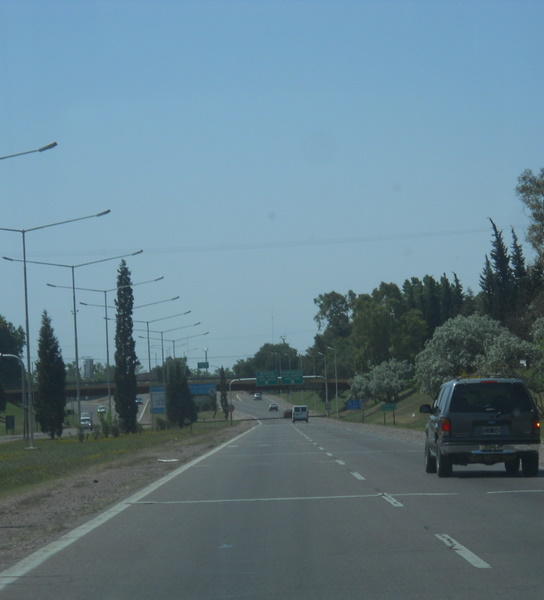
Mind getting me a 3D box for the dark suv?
[{"bbox_3d":[3.730,2.320,41.200,1.860,1.740,4.750,-2,-3,0],"label":"dark suv"}]

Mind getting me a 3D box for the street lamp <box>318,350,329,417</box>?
[{"bbox_3d":[8.109,13.357,358.000,1.420,10.270,0.400,-2,-3,0],"label":"street lamp"}]

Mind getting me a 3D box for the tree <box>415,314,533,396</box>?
[{"bbox_3d":[14.413,4.184,162.000,8.370,6.220,7.150,-2,-3,0],"label":"tree"}]

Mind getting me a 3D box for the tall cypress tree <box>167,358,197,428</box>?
[{"bbox_3d":[-10.869,11.229,272.000,3.540,8.350,3.540,-2,-3,0],"label":"tall cypress tree"}]

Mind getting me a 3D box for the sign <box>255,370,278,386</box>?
[{"bbox_3d":[-0.800,11.884,342.000,3.290,2.160,0.150,-2,-3,0],"label":"sign"}]

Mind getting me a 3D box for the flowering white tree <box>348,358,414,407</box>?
[{"bbox_3d":[12.839,9.644,268.000,7.450,5.560,6.150,-2,-3,0],"label":"flowering white tree"}]

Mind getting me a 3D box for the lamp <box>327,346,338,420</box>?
[{"bbox_3d":[8.725,12.054,325.000,1.440,10.300,0.400,-2,-3,0],"label":"lamp"}]

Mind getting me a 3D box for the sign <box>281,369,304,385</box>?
[{"bbox_3d":[3.081,11.703,342.000,3.250,2.160,0.150,-2,-3,0],"label":"sign"}]

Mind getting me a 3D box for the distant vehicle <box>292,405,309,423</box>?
[{"bbox_3d":[3.542,14.371,284.500,1.940,2.120,4.800,-2,-3,-1],"label":"distant vehicle"}]

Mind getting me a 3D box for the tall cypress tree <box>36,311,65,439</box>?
[{"bbox_3d":[-17.604,5.961,180.000,2.420,10.250,2.420,-2,-3,0],"label":"tall cypress tree"}]

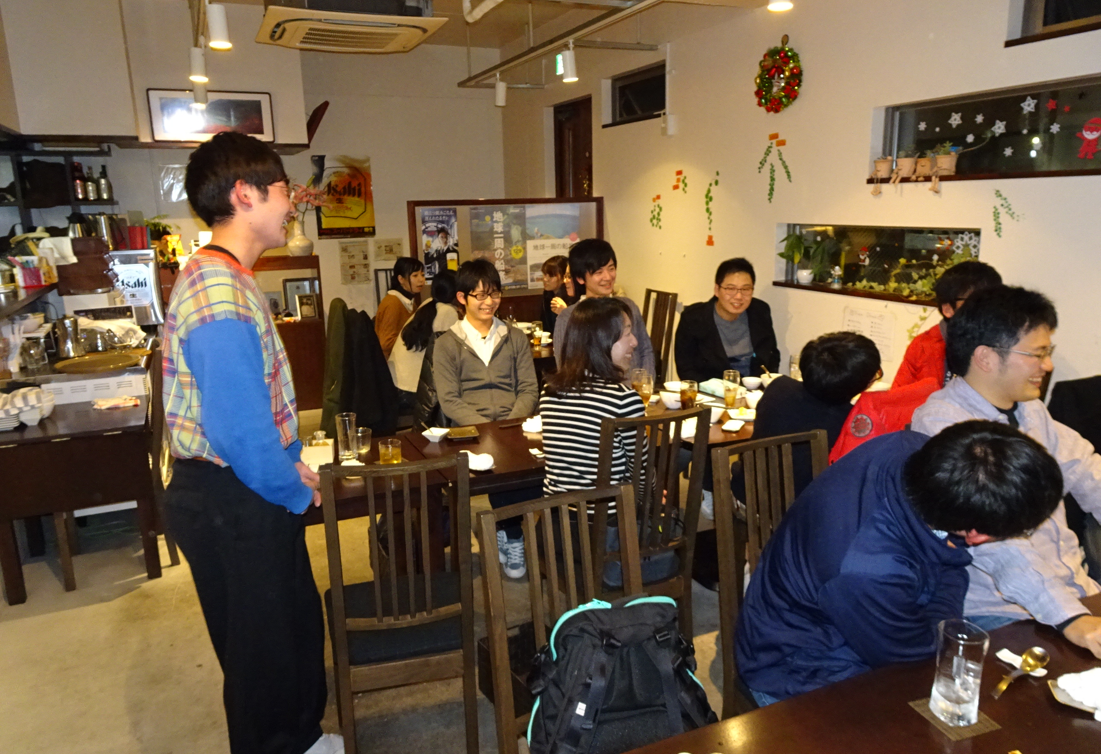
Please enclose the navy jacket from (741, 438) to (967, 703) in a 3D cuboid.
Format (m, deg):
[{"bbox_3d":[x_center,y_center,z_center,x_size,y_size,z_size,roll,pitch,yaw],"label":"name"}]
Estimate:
[{"bbox_3d":[0.669,0.438,1.636,0.460,0.650,0.520,-6,14,-17],"label":"navy jacket"}]

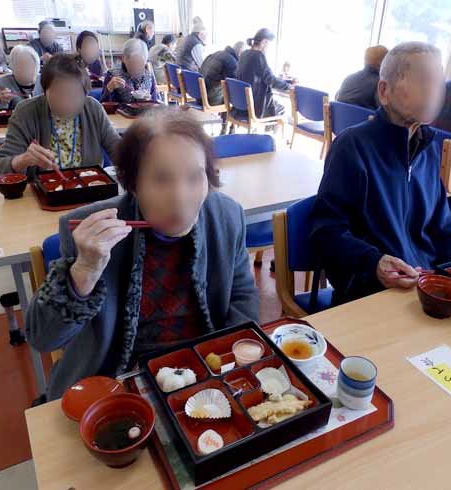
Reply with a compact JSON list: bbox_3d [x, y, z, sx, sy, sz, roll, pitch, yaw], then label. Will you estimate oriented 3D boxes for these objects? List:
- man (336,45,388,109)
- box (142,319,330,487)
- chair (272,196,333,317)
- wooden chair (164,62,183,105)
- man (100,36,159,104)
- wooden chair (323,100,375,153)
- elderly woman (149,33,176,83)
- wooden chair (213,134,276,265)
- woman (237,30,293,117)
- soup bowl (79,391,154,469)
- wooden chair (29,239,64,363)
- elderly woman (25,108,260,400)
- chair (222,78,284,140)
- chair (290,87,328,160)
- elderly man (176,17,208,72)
[{"bbox_3d":[1.156,-0.896,3.236,0.680,1.170,0.500,-10,31,-21],"label":"man"},{"bbox_3d":[0.011,0.265,0.768,0.257,0.053,0.250,-12,31,-26],"label":"box"},{"bbox_3d":[0.475,0.279,1.471,0.505,0.785,0.540,-9,31,-21],"label":"chair"},{"bbox_3d":[-0.482,-1.996,5.597,0.540,0.785,0.505,-16,34,-31],"label":"wooden chair"},{"bbox_3d":[-0.692,-1.101,3.529,0.480,1.160,0.660,-14,32,-26],"label":"man"},{"bbox_3d":[1.100,-0.715,3.403,0.560,0.820,0.520,-10,30,-23],"label":"wooden chair"},{"bbox_3d":[-0.819,-2.588,6.379,0.760,1.180,0.480,-13,32,-28],"label":"elderly woman"},{"bbox_3d":[0.093,-0.119,2.173,0.505,0.785,0.540,-9,31,-21],"label":"wooden chair"},{"bbox_3d":[0.399,-1.585,4.410,0.720,1.260,0.460,-15,33,-29],"label":"woman"},{"bbox_3d":[-0.173,0.310,0.674,0.113,0.069,0.113,1,29,-1],"label":"soup bowl"},{"bbox_3d":[-0.218,0.381,1.246,0.490,0.790,0.540,-14,32,-26],"label":"wooden chair"},{"bbox_3d":[-0.169,0.270,1.057,0.520,1.170,0.660,-14,32,-26],"label":"elderly woman"},{"bbox_3d":[0.316,-1.241,4.216,0.540,0.790,0.490,-14,32,-26],"label":"chair"},{"bbox_3d":[0.908,-1.039,3.878,0.540,0.790,0.490,-14,32,-26],"label":"chair"},{"bbox_3d":[-0.357,-2.254,5.507,0.680,1.330,0.480,-15,33,-30],"label":"elderly man"}]

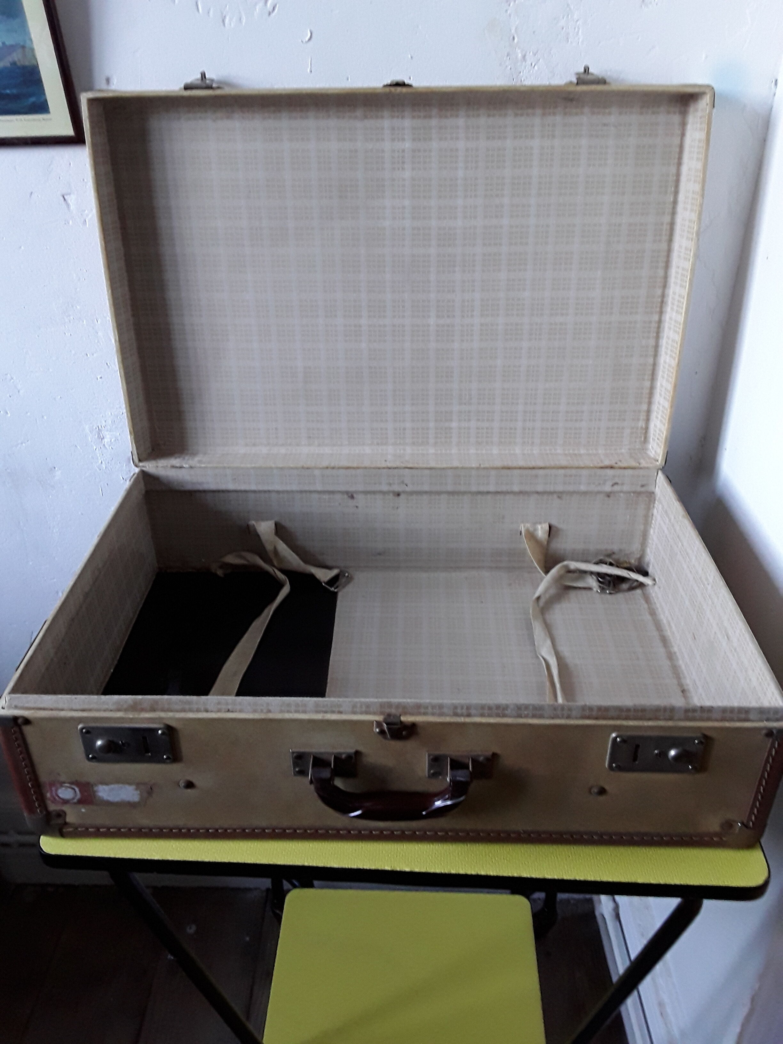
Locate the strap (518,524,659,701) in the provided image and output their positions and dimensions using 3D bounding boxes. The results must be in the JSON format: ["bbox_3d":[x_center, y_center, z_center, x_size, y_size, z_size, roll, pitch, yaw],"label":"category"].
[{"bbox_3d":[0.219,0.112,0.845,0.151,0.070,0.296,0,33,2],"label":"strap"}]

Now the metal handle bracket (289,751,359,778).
[{"bbox_3d":[-0.053,0.193,0.632,0.050,0.028,0.014,0,33,2],"label":"metal handle bracket"}]

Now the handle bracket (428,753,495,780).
[{"bbox_3d":[0.052,0.194,0.628,0.050,0.028,0.014,0,33,2],"label":"handle bracket"}]

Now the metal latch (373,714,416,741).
[{"bbox_3d":[0.001,0.157,0.610,0.030,0.023,0.010,0,33,2],"label":"metal latch"}]

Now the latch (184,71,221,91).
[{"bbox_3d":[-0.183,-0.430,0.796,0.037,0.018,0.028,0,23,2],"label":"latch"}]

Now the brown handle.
[{"bbox_3d":[0.000,0.210,0.631,0.122,0.048,0.021,0,33,2],"label":"brown handle"}]

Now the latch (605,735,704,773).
[{"bbox_3d":[0.201,0.179,0.615,0.070,0.039,0.010,0,33,2],"label":"latch"}]

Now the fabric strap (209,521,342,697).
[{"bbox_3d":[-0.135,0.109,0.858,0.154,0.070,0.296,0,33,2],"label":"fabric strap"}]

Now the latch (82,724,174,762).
[{"bbox_3d":[-0.206,0.176,0.630,0.068,0.040,0.010,0,33,2],"label":"latch"}]

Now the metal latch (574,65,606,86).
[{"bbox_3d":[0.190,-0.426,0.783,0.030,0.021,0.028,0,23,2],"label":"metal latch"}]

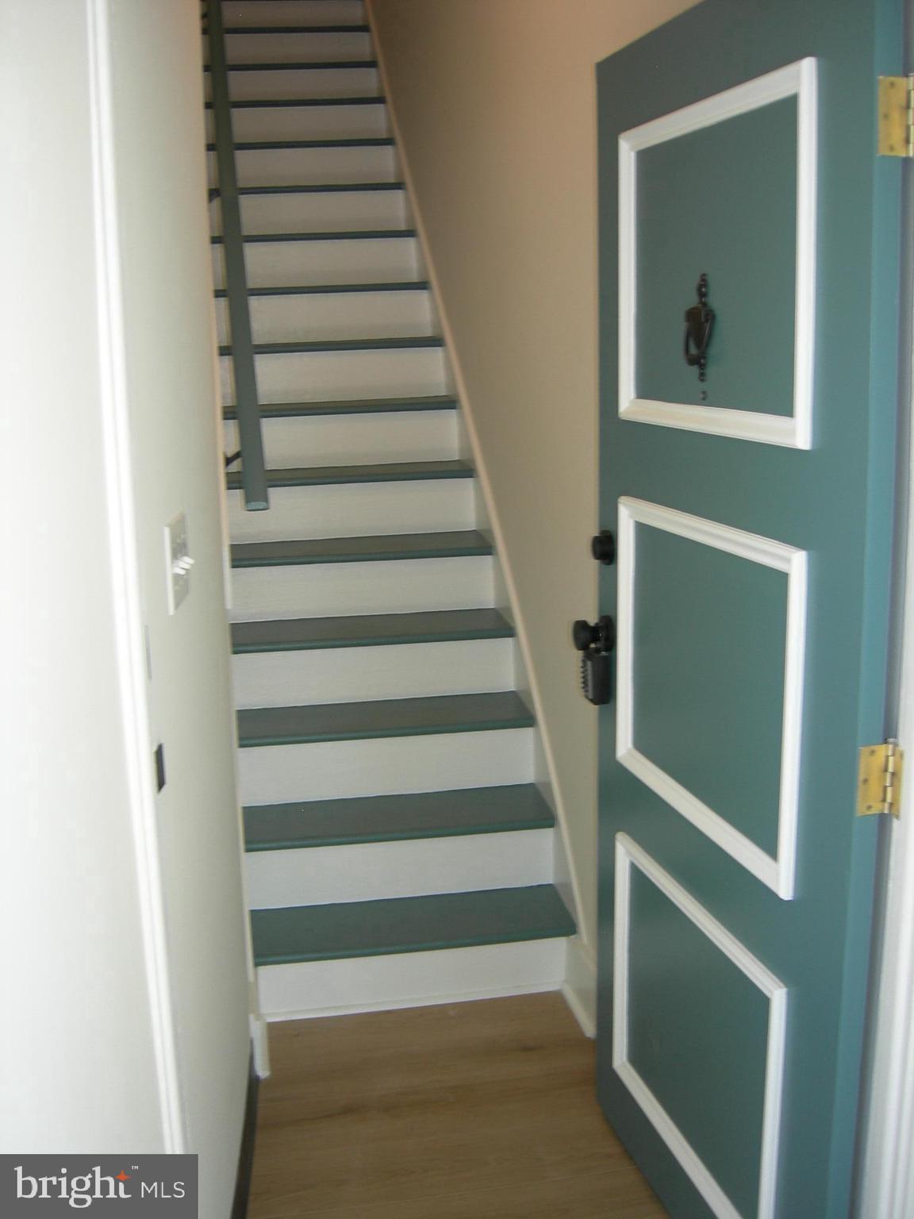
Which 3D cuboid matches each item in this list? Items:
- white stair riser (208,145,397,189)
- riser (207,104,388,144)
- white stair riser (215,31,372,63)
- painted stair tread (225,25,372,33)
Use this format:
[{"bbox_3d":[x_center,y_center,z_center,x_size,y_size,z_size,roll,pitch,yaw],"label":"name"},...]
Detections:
[{"bbox_3d":[-0.623,-1.760,5.100,0.770,0.178,0.020,-3,11,-8],"label":"white stair riser"},{"bbox_3d":[-0.665,-1.996,5.283,0.770,0.178,0.020,-3,11,-8],"label":"riser"},{"bbox_3d":[-0.749,-2.463,5.648,0.770,0.178,0.020,-3,11,-8],"label":"white stair riser"},{"bbox_3d":[-0.762,-2.575,5.716,0.770,0.028,0.250,-3,11,-8],"label":"painted stair tread"}]

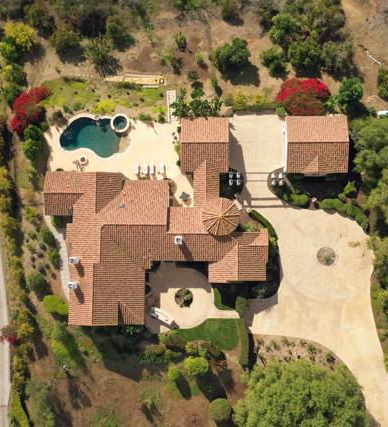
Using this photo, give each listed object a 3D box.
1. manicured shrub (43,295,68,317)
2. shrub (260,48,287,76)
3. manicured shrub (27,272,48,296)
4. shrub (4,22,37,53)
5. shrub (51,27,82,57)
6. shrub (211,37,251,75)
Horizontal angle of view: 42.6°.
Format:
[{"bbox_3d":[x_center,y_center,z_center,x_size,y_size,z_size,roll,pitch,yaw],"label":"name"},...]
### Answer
[{"bbox_3d":[-20.918,13.931,75.209,3.900,1.900,3.200,0,84,1],"label":"manicured shrub"},{"bbox_3d":[13.186,-25.537,83.103,3.920,2.800,4.340,0,86,1],"label":"shrub"},{"bbox_3d":[-23.691,10.746,75.391,3.260,2.300,3.600,0,84,1],"label":"manicured shrub"},{"bbox_3d":[-27.495,-27.892,78.946,4.910,3.800,4.630,0,84,1],"label":"shrub"},{"bbox_3d":[-18.960,-25.577,74.040,4.460,2.800,4.020,-1,88,0],"label":"shrub"},{"bbox_3d":[5.396,-23.360,73.612,5.620,3.500,5.320,-1,88,0],"label":"shrub"}]

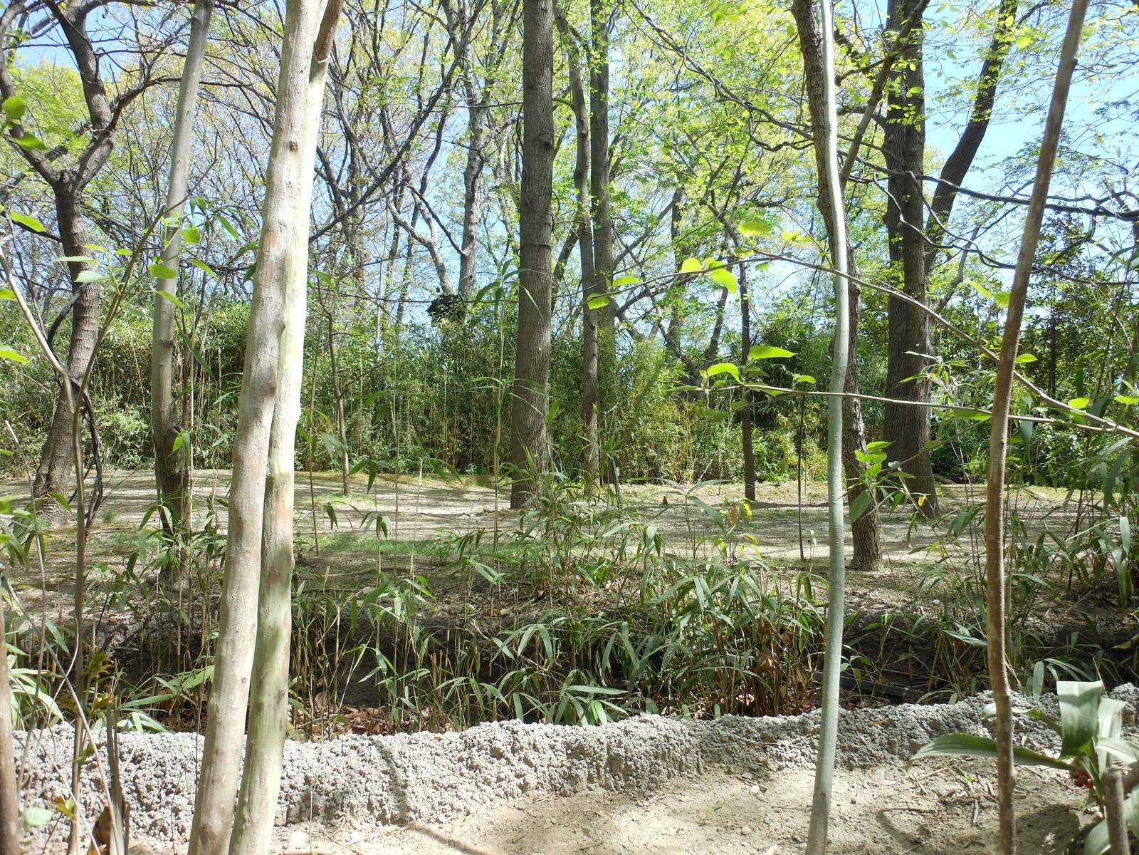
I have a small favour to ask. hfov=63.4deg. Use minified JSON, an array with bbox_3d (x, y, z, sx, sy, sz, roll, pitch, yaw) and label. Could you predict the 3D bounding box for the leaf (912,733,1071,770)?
[{"bbox_3d":[0.687,0.527,1.500,0.260,0.058,0.060,0,-1,0],"label":"leaf"}]

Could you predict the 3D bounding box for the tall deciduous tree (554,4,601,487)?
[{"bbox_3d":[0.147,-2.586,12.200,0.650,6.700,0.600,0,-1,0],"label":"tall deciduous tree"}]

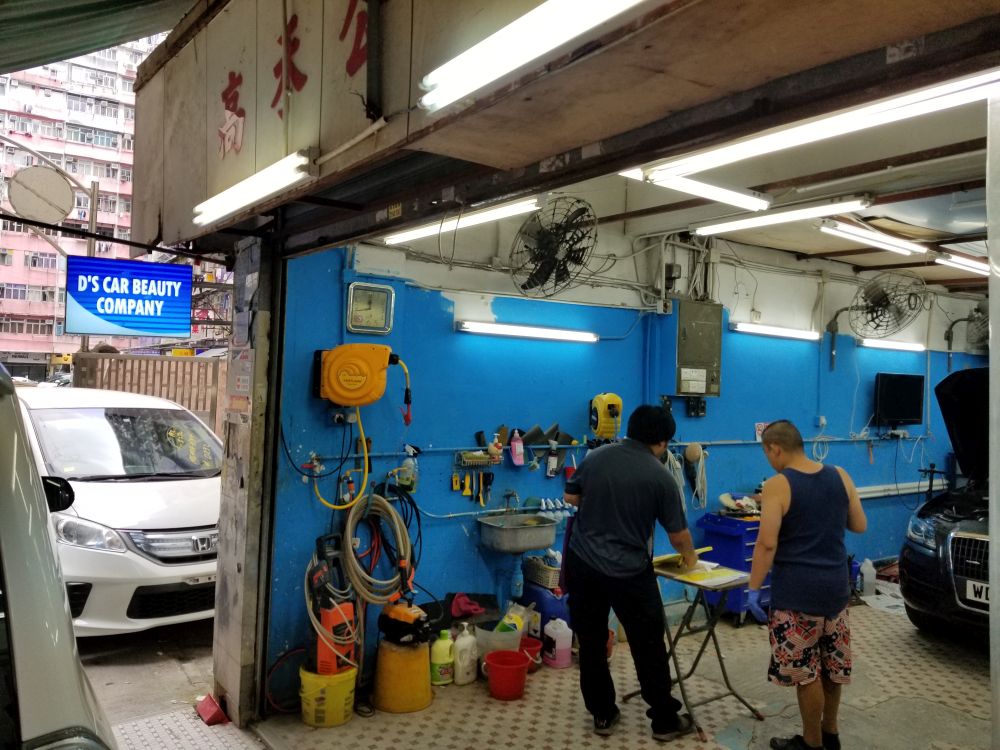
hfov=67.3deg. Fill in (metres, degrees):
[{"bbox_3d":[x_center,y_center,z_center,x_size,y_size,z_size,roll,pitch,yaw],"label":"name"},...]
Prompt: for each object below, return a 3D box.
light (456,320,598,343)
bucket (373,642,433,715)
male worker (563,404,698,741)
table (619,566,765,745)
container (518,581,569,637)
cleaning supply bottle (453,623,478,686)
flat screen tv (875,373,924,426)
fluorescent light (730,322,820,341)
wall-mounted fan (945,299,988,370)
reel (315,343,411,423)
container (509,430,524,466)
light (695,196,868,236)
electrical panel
[{"bbox_3d":[0.221,-0.285,5.047,1.210,0.085,0.085,3,-2,-35],"label":"light"},{"bbox_3d":[-0.546,1.692,4.306,0.325,0.340,0.325,2,-1,0],"label":"bucket"},{"bbox_3d":[0.721,0.978,3.891,0.600,1.660,0.550,1,-1,25],"label":"male worker"},{"bbox_3d":[1.112,1.526,4.313,0.510,0.770,0.630,3,-2,-35],"label":"table"},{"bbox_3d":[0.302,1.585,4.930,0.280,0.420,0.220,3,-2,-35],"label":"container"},{"bbox_3d":[-0.193,1.619,4.388,0.130,0.340,0.110,2,-1,-12],"label":"cleaning supply bottle"},{"bbox_3d":[3.847,0.236,7.224,0.740,0.485,0.080,3,-2,-30],"label":"flat screen tv"},{"bbox_3d":[2.321,-0.368,6.269,1.230,0.080,0.080,3,-2,-35],"label":"fluorescent light"},{"bbox_3d":[5.042,-0.377,7.783,0.620,0.720,0.760,3,-2,-35],"label":"wall-mounted fan"},{"bbox_3d":[-0.746,0.035,4.046,0.470,0.420,0.210,3,-2,-35],"label":"reel"},{"bbox_3d":[0.111,0.475,4.924,0.085,0.250,0.060,-2,-2,-35],"label":"container"},{"bbox_3d":[1.636,-0.957,4.535,0.060,0.085,1.210,3,-2,-36],"label":"light"},{"bbox_3d":[1.417,-0.190,5.559,0.460,0.690,0.160,3,-2,-35],"label":"electrical panel"}]

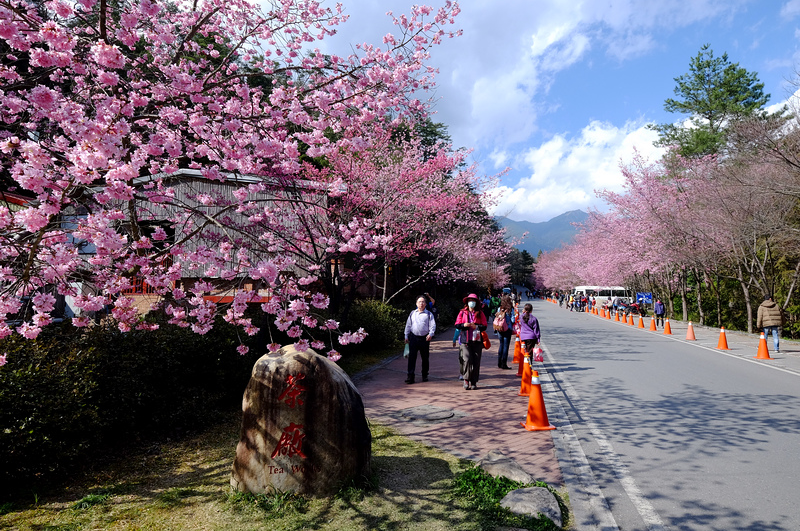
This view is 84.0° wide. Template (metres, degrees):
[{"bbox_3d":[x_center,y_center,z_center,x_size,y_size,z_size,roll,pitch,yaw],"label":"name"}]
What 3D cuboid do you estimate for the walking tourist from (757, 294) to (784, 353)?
[{"bbox_3d":[11.233,1.761,13.517,0.580,1.668,0.420,-4,-5,41],"label":"walking tourist"}]

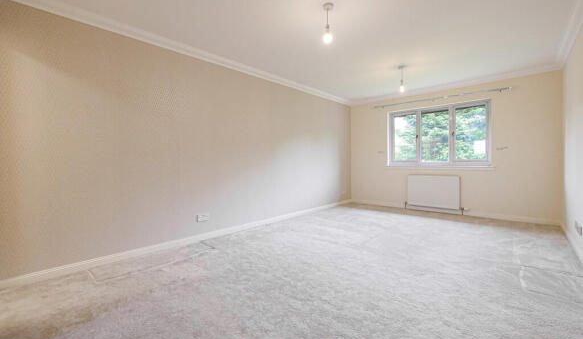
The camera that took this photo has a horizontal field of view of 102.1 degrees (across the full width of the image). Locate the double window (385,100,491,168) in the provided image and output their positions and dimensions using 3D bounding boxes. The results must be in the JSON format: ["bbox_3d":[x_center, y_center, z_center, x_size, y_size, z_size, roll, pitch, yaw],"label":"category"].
[{"bbox_3d":[2.804,-0.647,4.637,1.735,1.151,0.130,0,2,44],"label":"double window"}]

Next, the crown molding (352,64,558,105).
[{"bbox_3d":[2.682,-1.540,4.576,3.459,0.088,0.085,0,2,44],"label":"crown molding"}]

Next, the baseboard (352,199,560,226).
[{"bbox_3d":[2.733,0.792,4.649,3.459,0.090,0.020,0,2,44],"label":"baseboard"}]

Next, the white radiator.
[{"bbox_3d":[2.736,0.435,4.564,0.892,0.638,0.110,0,2,44],"label":"white radiator"}]

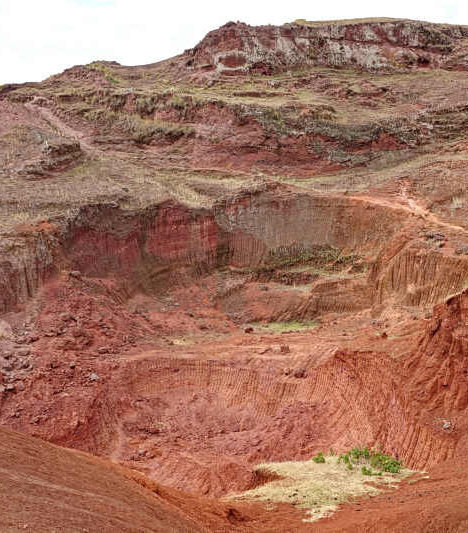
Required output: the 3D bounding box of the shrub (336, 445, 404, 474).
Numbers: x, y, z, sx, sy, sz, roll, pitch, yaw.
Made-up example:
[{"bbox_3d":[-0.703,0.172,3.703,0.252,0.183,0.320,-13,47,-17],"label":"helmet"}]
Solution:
[{"bbox_3d":[4.036,5.749,22.500,2.000,0.600,1.300,0,6,0],"label":"shrub"}]

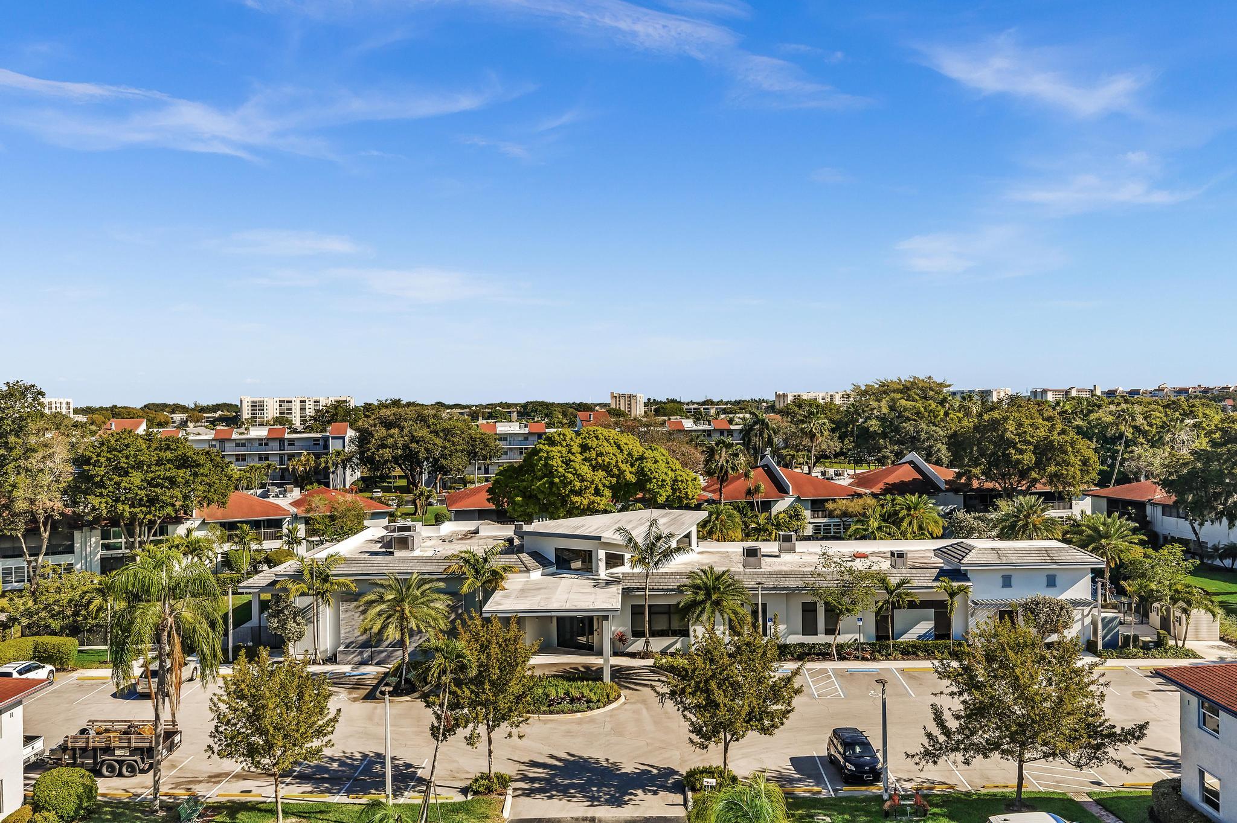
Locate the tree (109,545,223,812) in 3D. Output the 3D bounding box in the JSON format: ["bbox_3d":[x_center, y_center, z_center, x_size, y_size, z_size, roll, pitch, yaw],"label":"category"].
[{"bbox_3d":[-18.625,10.902,39.386,4.676,10.858,4.676,-1,1,2],"label":"tree"}]

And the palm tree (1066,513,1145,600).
[{"bbox_3d":[38.078,11.611,75.096,6.114,7.363,6.114,-1,1,2],"label":"palm tree"}]

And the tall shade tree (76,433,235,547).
[{"bbox_3d":[-40.956,8.811,84.500,14.000,14.200,13.000,-1,1,0],"label":"tall shade tree"}]

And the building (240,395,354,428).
[{"bbox_3d":[-230.000,0.871,688.000,75.000,21.500,17.000,-1,1,-27],"label":"building"}]

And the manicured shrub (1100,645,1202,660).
[{"bbox_3d":[33.332,15.261,61.129,6.600,0.500,1.600,-1,1,2],"label":"manicured shrub"}]

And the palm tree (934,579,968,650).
[{"bbox_3d":[20.867,12.915,60.300,2.200,4.750,2.200,-1,1,-3],"label":"palm tree"}]

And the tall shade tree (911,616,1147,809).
[{"bbox_3d":[16.520,12.113,38.746,9.280,7.694,8.800,-1,1,2],"label":"tall shade tree"}]

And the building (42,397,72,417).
[{"bbox_3d":[-330.048,3.143,566.000,17.000,21.400,22.000,-1,1,-30],"label":"building"}]

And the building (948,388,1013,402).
[{"bbox_3d":[316.761,-7.743,853.031,25.000,22.200,61.000,-1,1,-25],"label":"building"}]

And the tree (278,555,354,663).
[{"bbox_3d":[-18.898,12.469,60.200,4.900,6.900,4.700,-1,1,0],"label":"tree"}]

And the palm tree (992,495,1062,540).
[{"bbox_3d":[36.888,11.386,86.968,6.293,7.555,6.293,-1,1,2],"label":"palm tree"}]

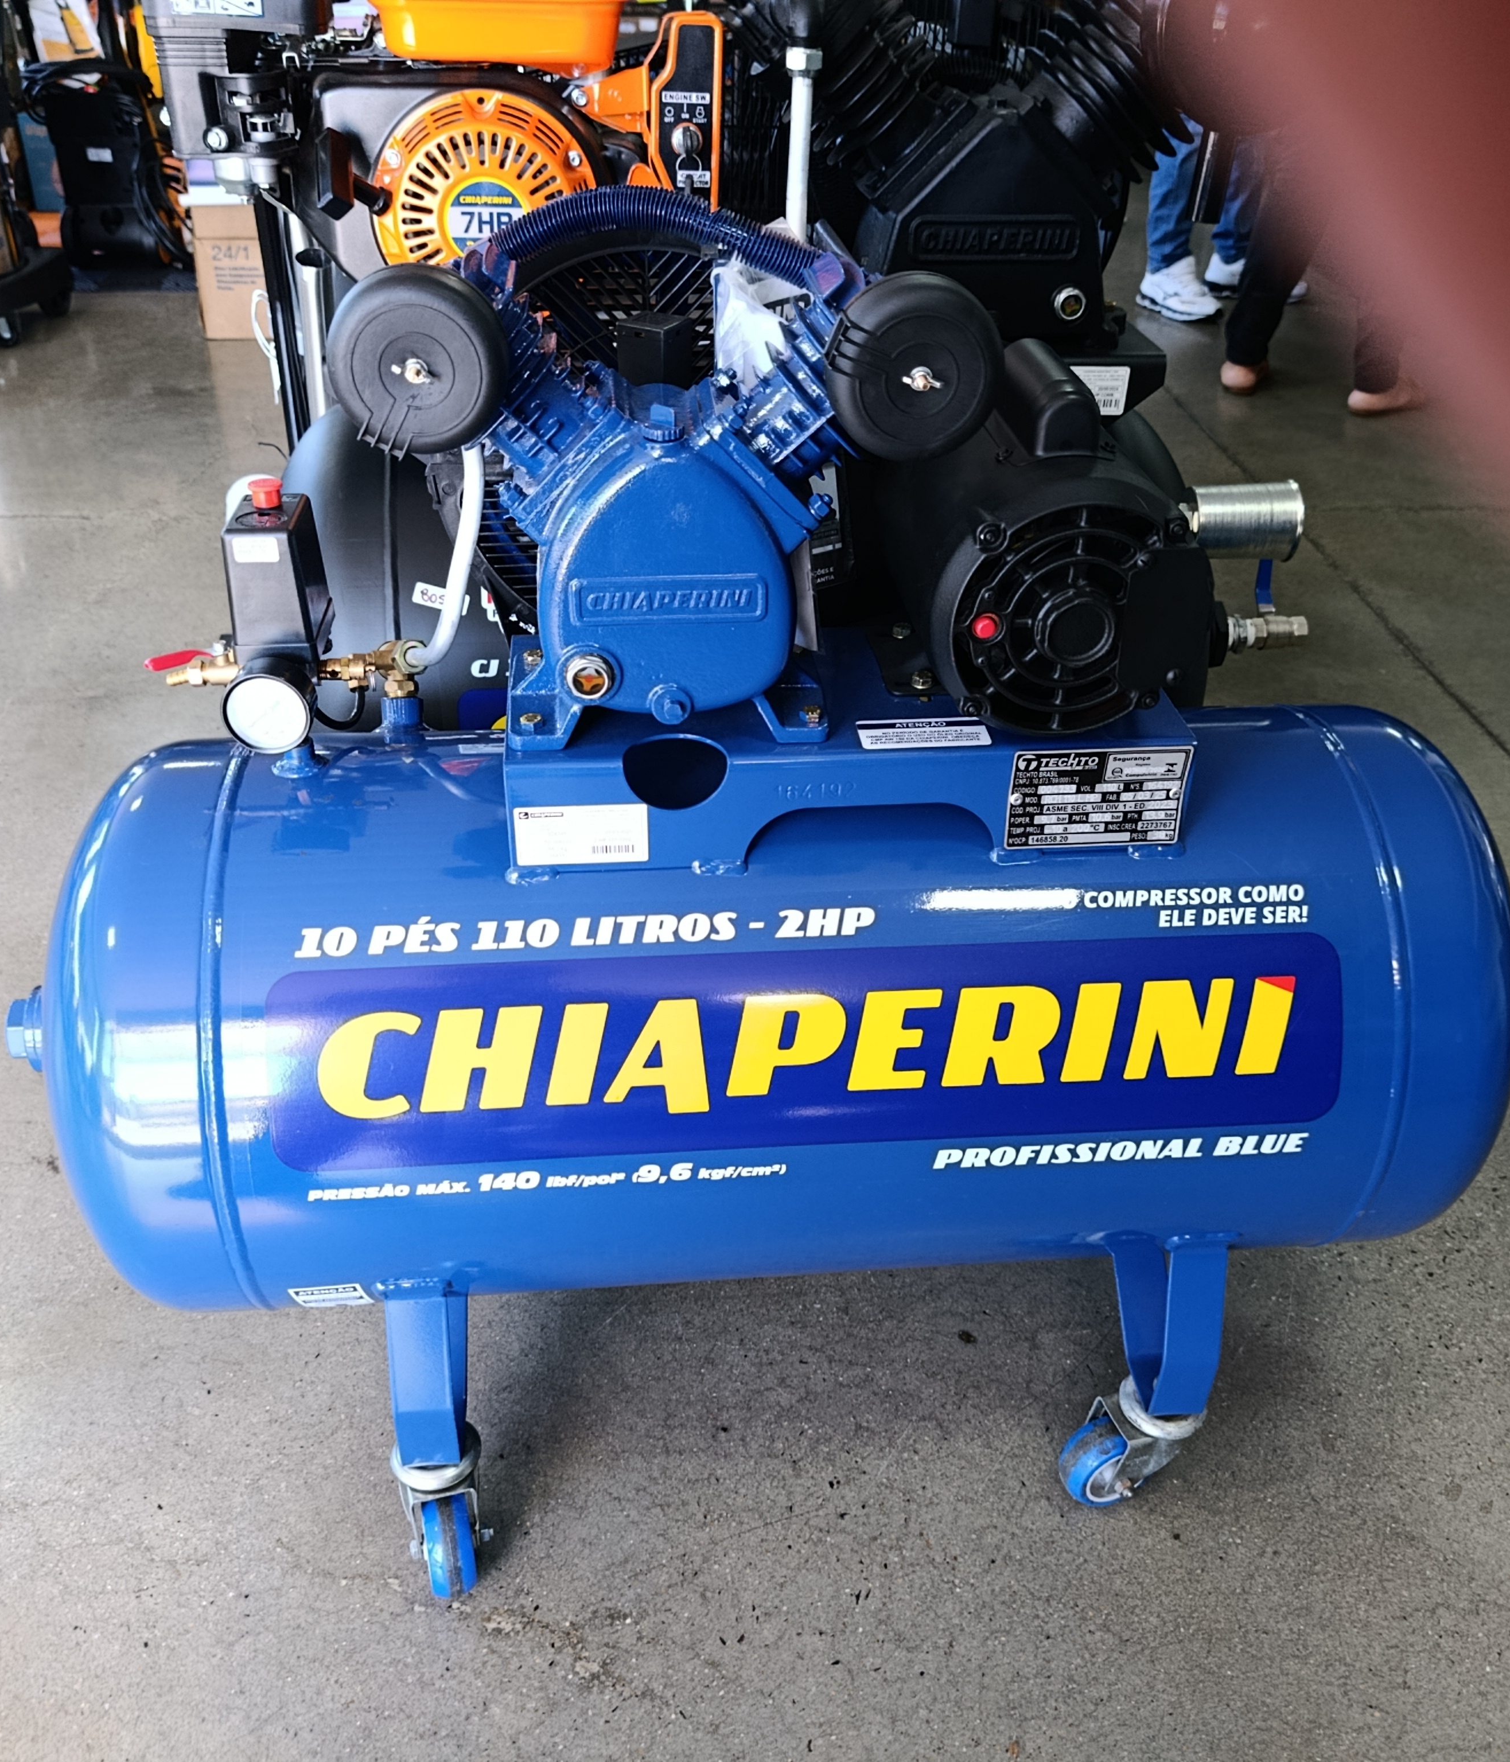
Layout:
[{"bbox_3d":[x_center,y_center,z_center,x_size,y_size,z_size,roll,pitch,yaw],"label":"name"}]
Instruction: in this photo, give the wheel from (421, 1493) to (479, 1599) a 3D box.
[{"bbox_3d":[-0.220,0.480,1.127,0.030,0.073,0.073,-6,31,-11],"label":"wheel"}]

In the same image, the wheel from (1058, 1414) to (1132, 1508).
[{"bbox_3d":[0.269,0.443,1.192,0.073,0.073,0.030,-18,35,-28],"label":"wheel"}]

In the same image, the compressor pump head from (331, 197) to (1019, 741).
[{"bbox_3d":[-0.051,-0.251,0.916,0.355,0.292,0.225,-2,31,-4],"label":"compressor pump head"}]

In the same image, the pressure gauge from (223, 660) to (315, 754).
[{"bbox_3d":[-0.289,-0.100,0.929,0.053,0.053,0.032,-2,31,-4],"label":"pressure gauge"}]

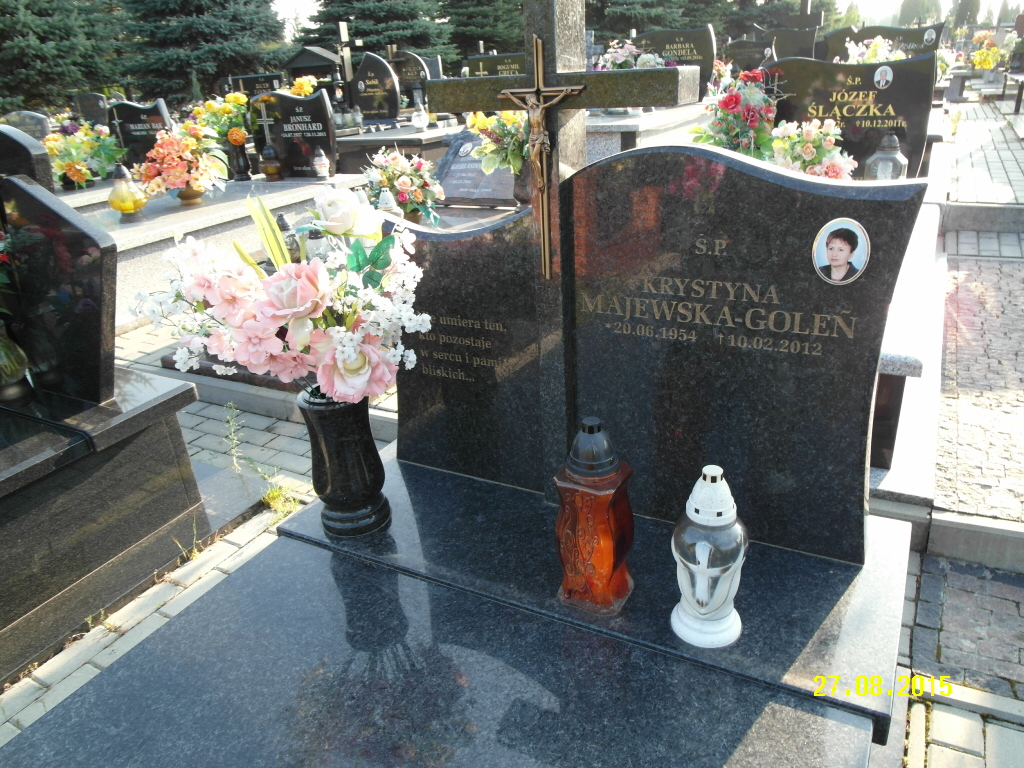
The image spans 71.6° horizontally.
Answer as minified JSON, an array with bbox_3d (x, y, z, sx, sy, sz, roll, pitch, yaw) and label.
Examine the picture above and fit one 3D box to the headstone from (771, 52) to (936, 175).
[{"bbox_3d":[1.422,-1.086,3.108,0.660,0.650,0.090,9,28,28],"label":"headstone"}]

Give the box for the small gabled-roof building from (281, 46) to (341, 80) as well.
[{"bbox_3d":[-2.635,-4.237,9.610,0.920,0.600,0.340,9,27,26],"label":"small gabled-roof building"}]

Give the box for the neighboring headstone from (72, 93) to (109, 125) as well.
[{"bbox_3d":[-6.269,-4.069,10.714,0.700,0.560,0.090,9,28,28],"label":"neighboring headstone"}]

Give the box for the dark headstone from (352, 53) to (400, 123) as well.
[{"bbox_3d":[-1.504,-3.376,8.054,0.660,0.700,0.100,9,28,28],"label":"dark headstone"}]

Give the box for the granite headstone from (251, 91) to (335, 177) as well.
[{"bbox_3d":[-1.745,-1.995,5.670,0.840,0.655,0.080,9,27,27],"label":"granite headstone"}]

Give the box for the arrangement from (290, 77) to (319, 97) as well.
[{"bbox_3d":[-2.018,-2.808,6.930,0.340,0.340,0.300,9,28,28],"label":"arrangement"}]

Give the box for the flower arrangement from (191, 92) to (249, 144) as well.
[{"bbox_3d":[-2.168,-1.968,5.263,0.400,0.380,0.340,9,28,28],"label":"flower arrangement"}]

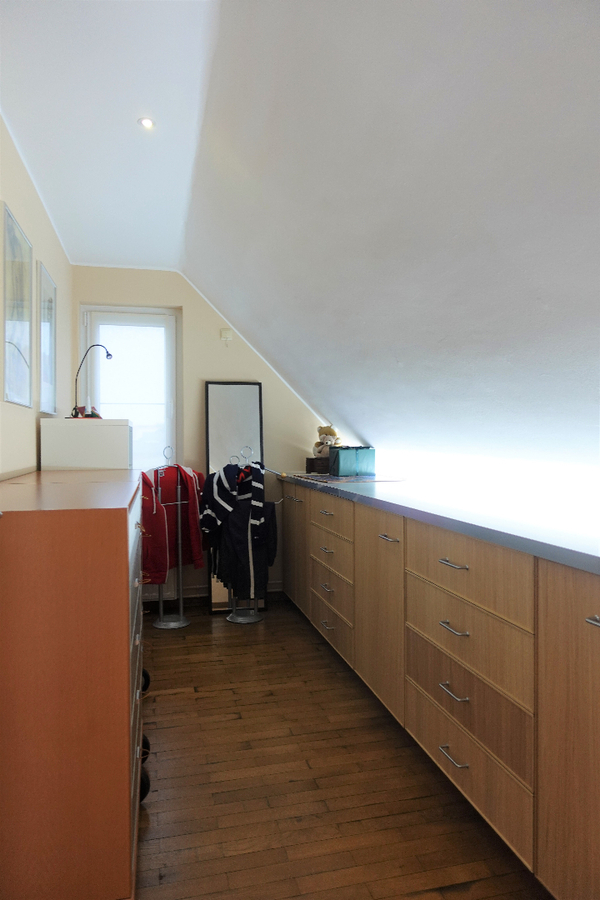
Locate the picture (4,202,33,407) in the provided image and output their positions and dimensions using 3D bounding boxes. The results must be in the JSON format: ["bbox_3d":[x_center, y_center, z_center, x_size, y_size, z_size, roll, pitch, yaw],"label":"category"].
[{"bbox_3d":[-1.169,-0.555,2.494,0.025,0.738,0.512,0,0,-14],"label":"picture"}]

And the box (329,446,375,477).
[{"bbox_3d":[0.372,0.084,4.255,0.266,0.199,0.210,0,0,-14],"label":"box"}]

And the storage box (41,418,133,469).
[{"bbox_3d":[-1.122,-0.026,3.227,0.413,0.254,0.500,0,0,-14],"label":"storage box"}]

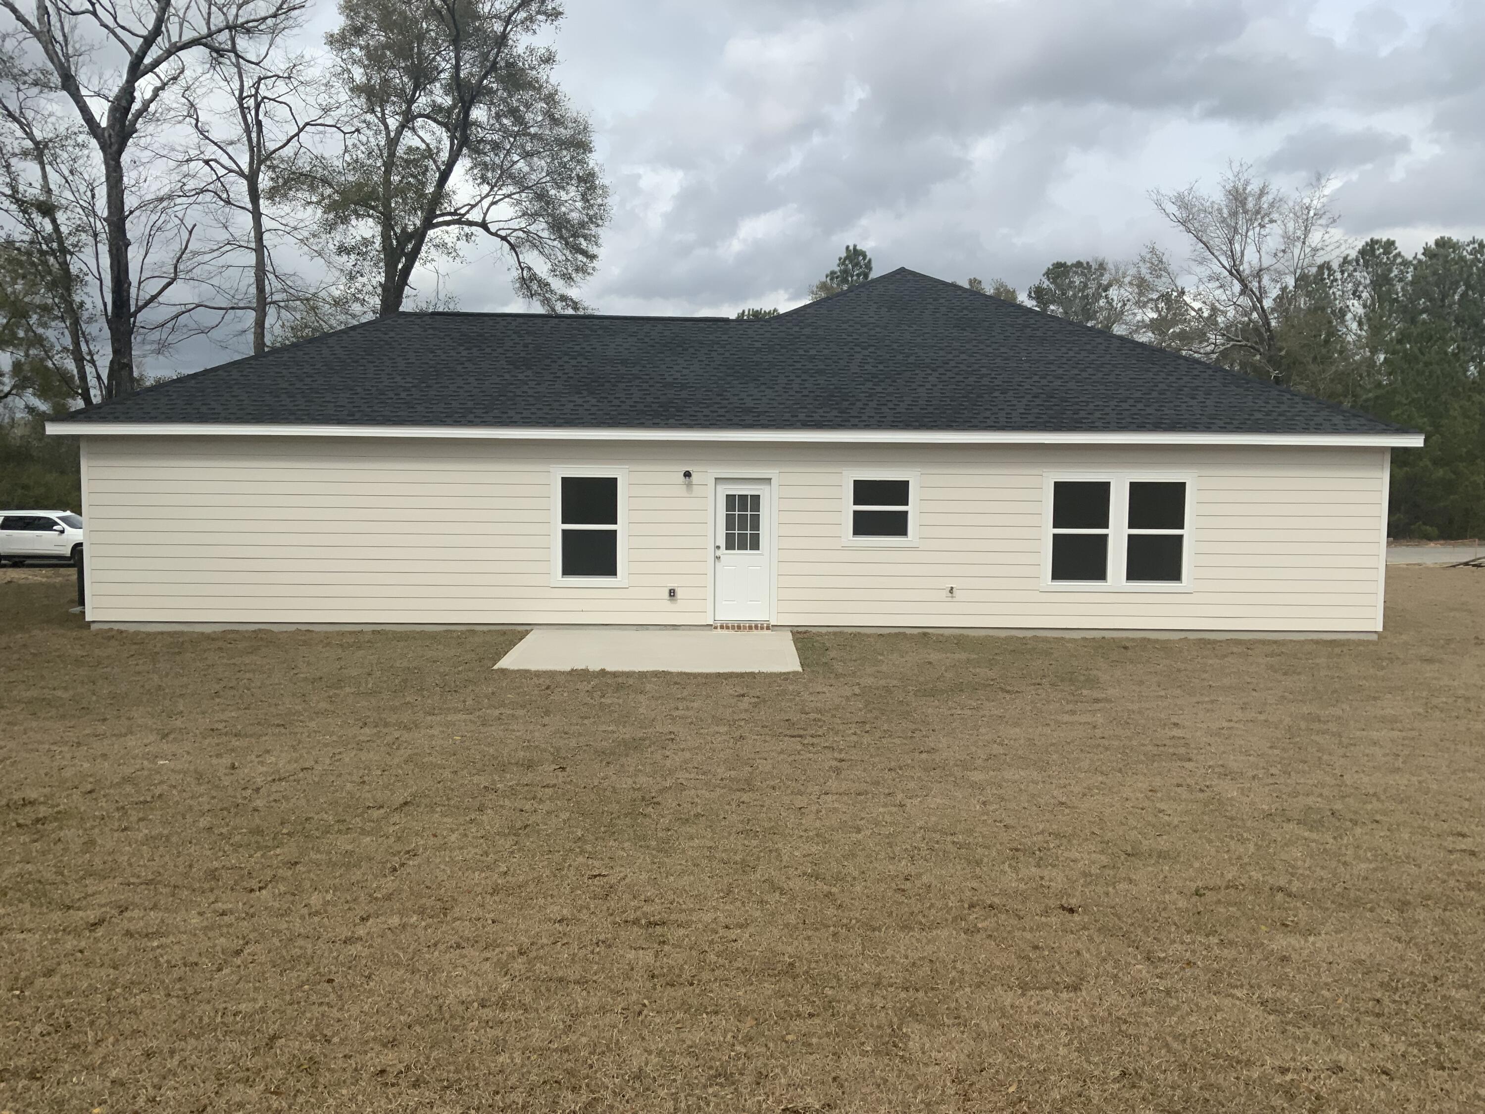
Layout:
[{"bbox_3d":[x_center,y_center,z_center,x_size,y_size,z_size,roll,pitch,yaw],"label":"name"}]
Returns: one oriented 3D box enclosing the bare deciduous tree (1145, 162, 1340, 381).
[{"bbox_3d":[23.300,-9.400,58.000,9.000,17.500,8.500,0,4,0],"label":"bare deciduous tree"}]

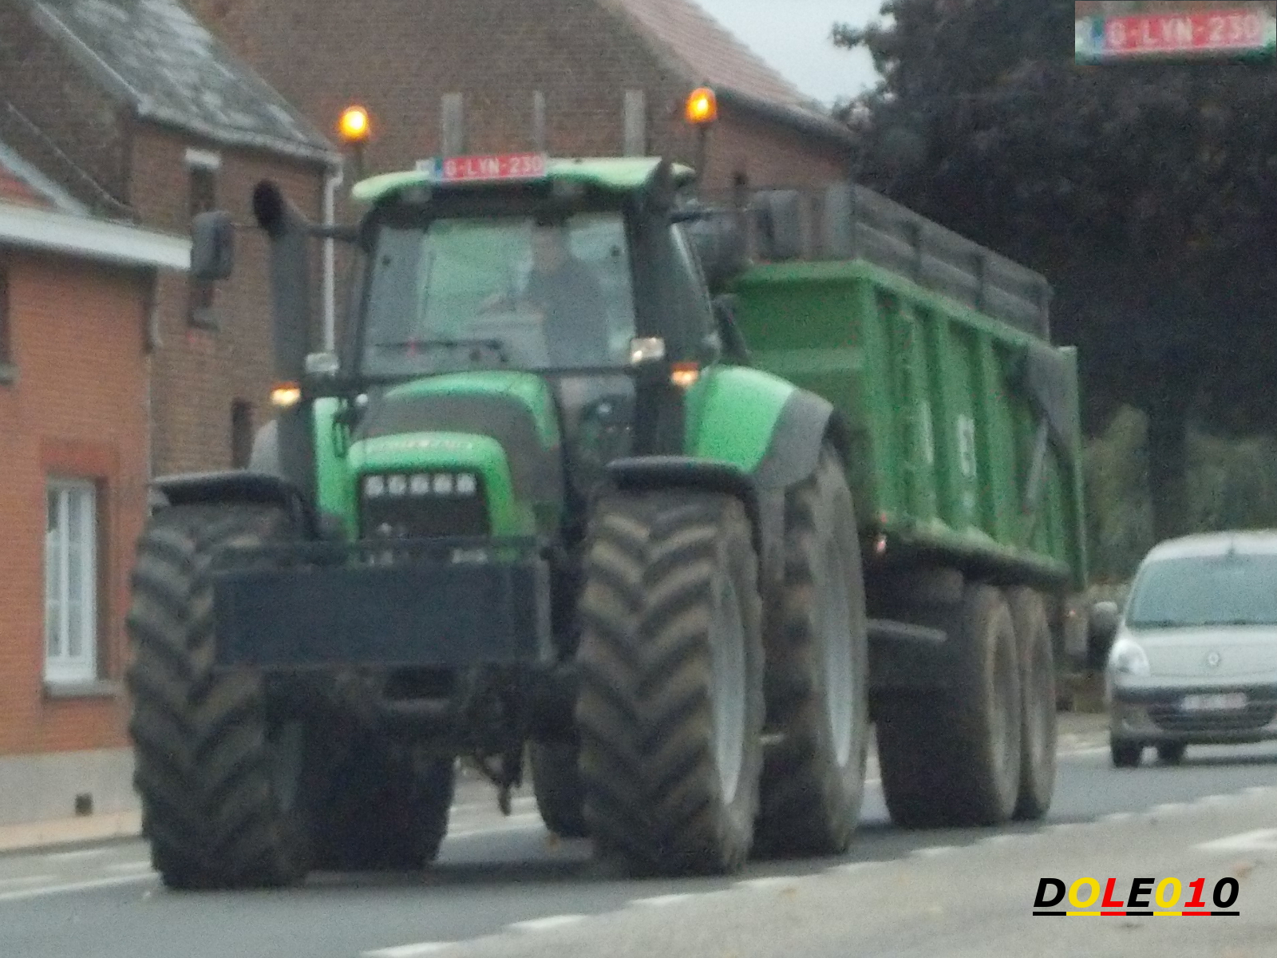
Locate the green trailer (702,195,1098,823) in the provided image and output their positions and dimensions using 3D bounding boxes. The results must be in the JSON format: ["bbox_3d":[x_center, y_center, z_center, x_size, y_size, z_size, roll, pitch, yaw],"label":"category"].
[{"bbox_3d":[0.777,0.322,27.796,2.500,3.400,7.200,-2,-2,14],"label":"green trailer"}]

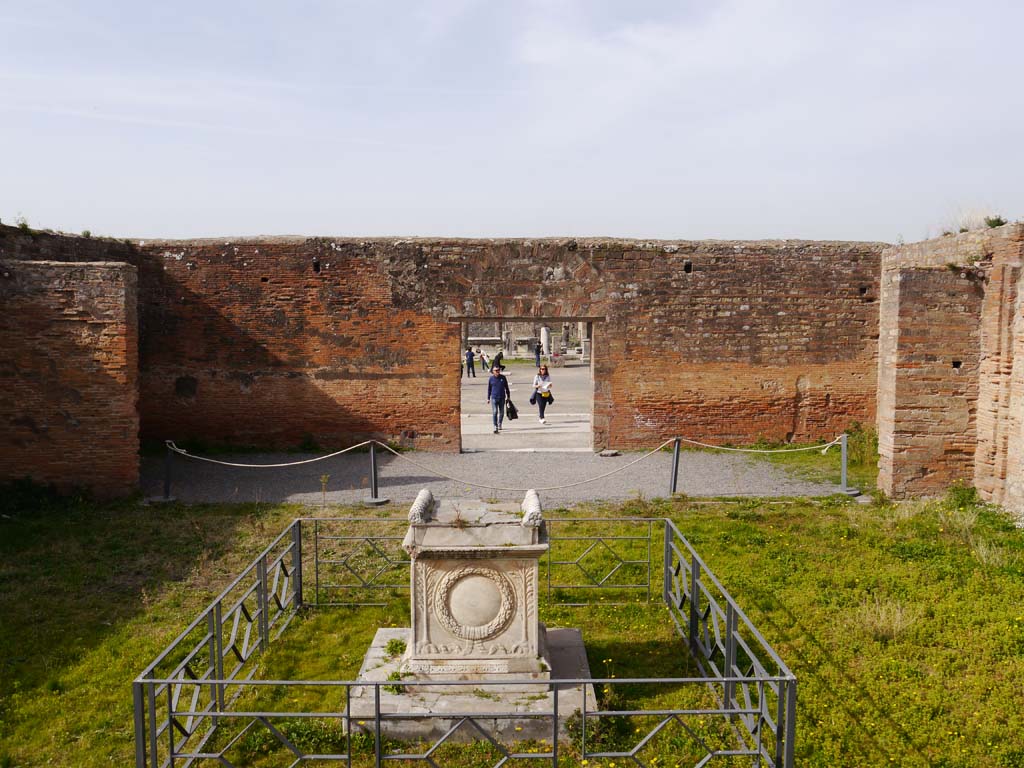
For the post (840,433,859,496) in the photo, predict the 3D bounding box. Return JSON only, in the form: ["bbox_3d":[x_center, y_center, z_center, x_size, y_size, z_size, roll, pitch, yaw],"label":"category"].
[{"bbox_3d":[5.815,1.406,14.465,0.420,1.010,0.420,-1,5,0],"label":"post"}]

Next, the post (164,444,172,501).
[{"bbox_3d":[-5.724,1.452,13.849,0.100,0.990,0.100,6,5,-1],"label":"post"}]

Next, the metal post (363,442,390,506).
[{"bbox_3d":[-2.285,1.470,13.725,0.420,1.010,0.420,-1,5,0],"label":"metal post"}]

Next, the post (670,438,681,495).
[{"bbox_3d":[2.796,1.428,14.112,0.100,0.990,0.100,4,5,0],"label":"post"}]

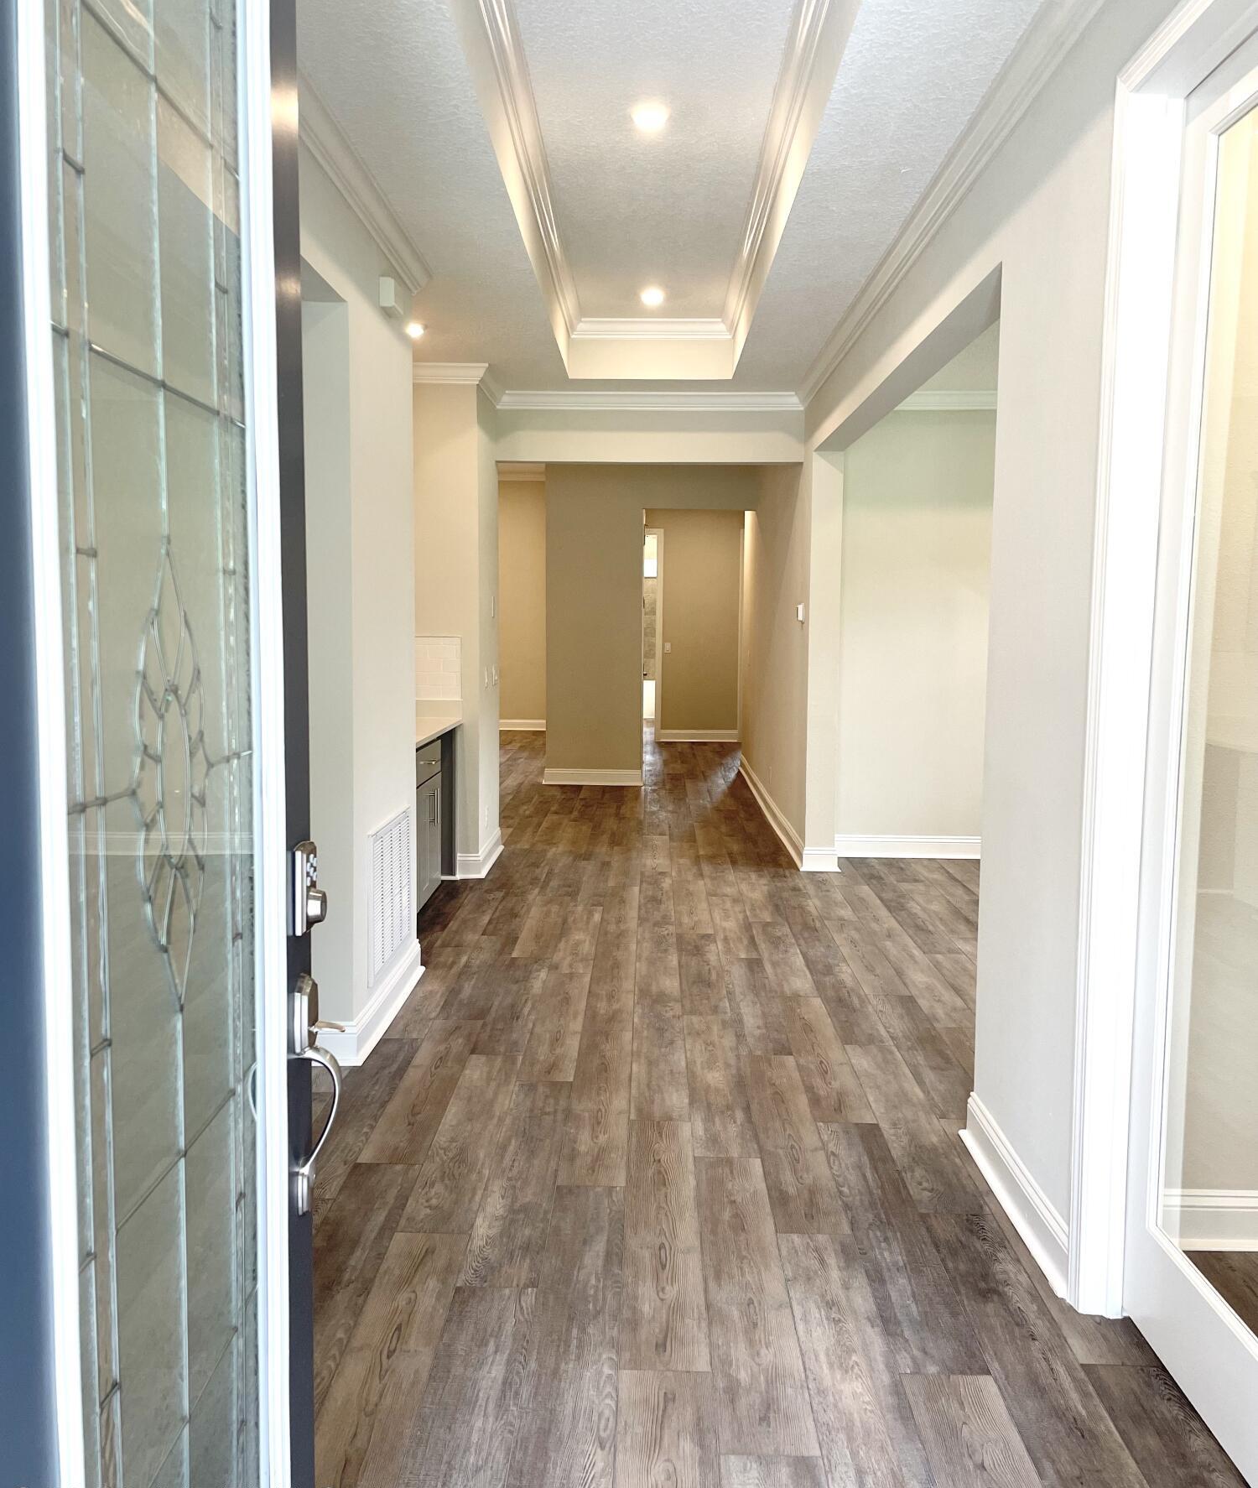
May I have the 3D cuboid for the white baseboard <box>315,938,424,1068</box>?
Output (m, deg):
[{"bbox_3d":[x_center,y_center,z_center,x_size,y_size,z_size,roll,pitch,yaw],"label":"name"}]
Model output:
[{"bbox_3d":[-0.935,0.918,4.641,0.170,0.135,1.145,1,6,1],"label":"white baseboard"}]

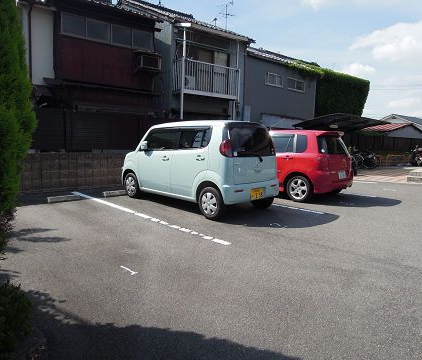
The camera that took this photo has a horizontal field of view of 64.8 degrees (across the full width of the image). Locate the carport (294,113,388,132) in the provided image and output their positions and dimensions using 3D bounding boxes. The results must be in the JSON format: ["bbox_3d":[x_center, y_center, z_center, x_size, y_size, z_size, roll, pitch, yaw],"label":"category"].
[{"bbox_3d":[6.075,-1.529,15.199,5.867,2.450,1.980,-4,8,-43],"label":"carport"}]

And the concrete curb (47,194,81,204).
[{"bbox_3d":[-2.899,0.373,6.605,0.620,0.105,0.130,-4,8,-43],"label":"concrete curb"}]

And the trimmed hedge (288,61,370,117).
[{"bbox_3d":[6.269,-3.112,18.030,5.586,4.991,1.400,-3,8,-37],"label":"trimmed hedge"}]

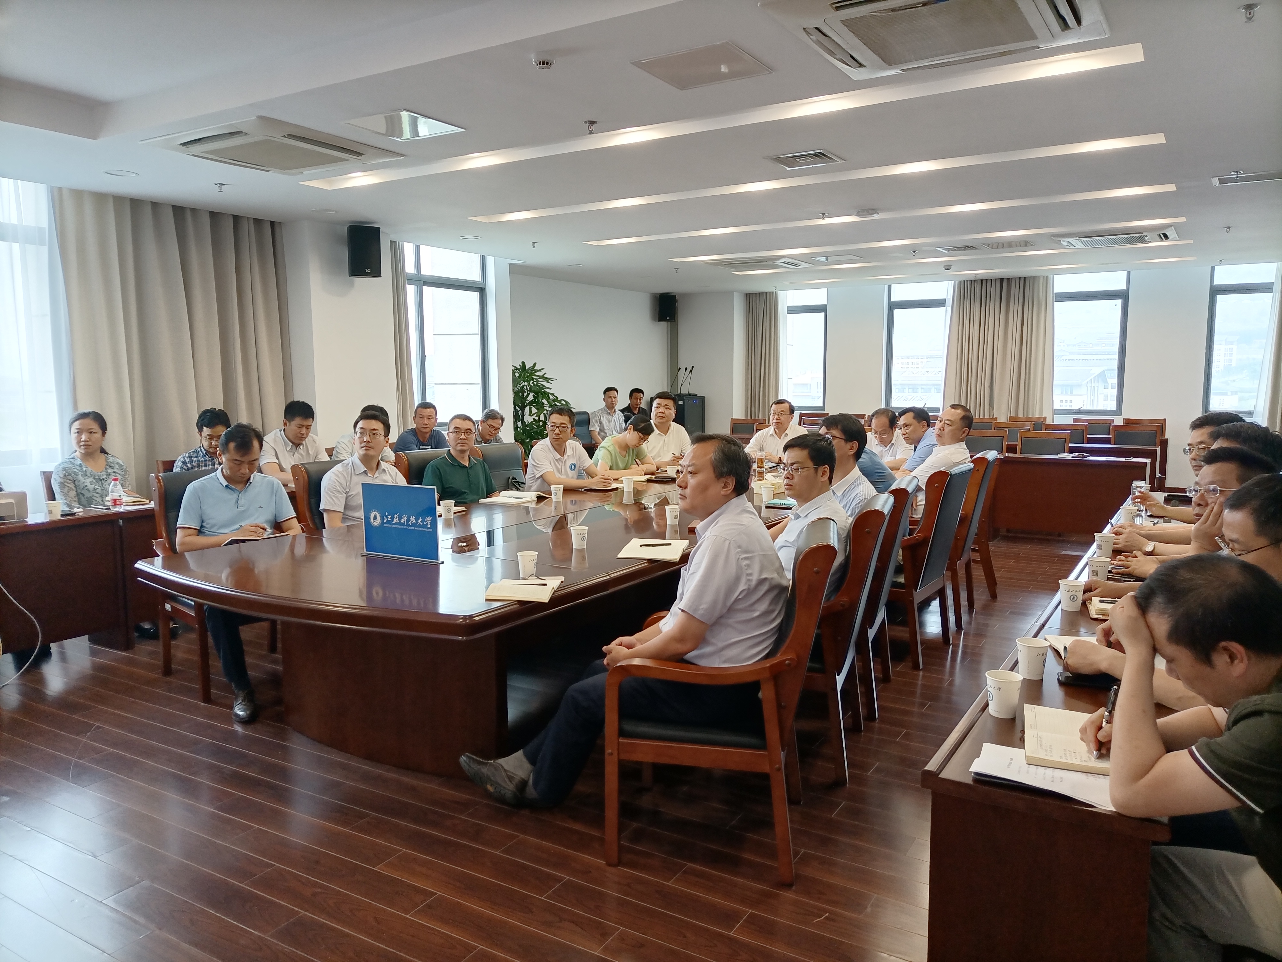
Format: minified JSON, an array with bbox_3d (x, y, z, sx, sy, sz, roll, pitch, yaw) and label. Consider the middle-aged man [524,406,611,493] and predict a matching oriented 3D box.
[{"bbox_3d":[-0.440,0.144,6.388,0.540,1.240,0.820,-5,8,-38],"label":"middle-aged man"}]

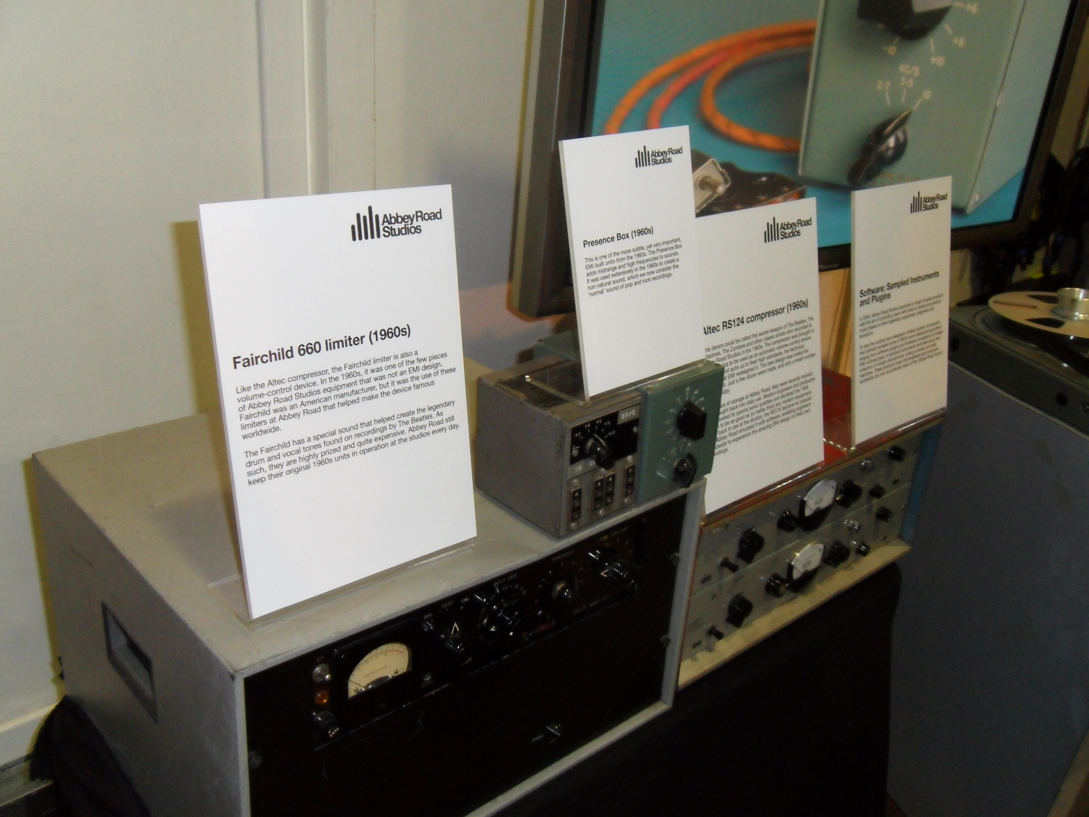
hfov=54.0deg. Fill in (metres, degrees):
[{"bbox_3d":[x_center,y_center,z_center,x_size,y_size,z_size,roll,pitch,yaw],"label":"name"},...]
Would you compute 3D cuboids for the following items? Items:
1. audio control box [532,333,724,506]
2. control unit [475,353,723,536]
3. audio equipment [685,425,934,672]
[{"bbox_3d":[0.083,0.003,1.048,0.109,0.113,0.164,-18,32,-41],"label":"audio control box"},{"bbox_3d":[0.050,0.018,1.010,0.205,0.112,0.151,-18,32,-40],"label":"control unit"},{"bbox_3d":[0.233,0.107,1.417,0.506,0.205,0.319,-17,32,-40],"label":"audio equipment"}]

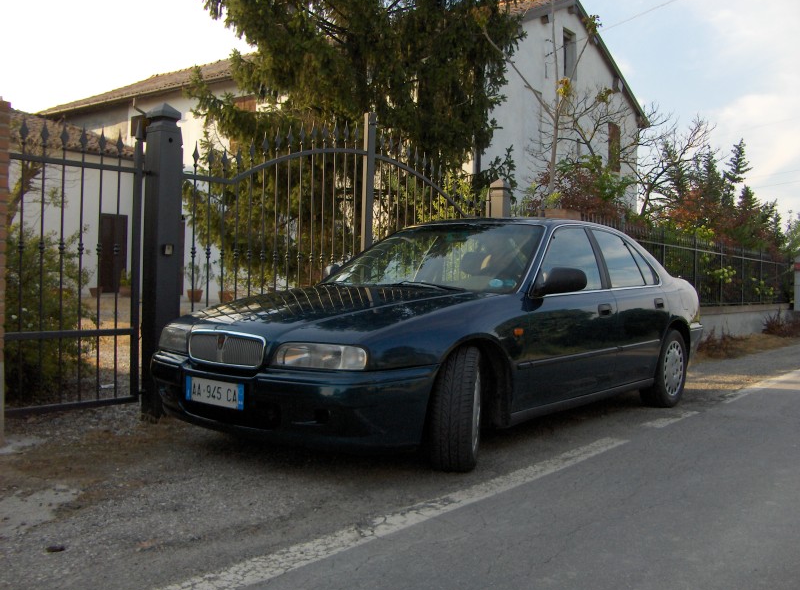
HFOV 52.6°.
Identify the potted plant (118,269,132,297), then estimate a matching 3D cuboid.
[{"bbox_3d":[-7.320,-0.310,21.700,0.460,0.770,0.460,1,2,-11],"label":"potted plant"}]

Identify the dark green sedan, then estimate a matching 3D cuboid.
[{"bbox_3d":[0.580,0.132,5.460,1.750,1.380,4.645,3,2,37],"label":"dark green sedan"}]

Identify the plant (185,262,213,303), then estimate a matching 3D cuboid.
[{"bbox_3d":[-5.120,-0.330,20.500,0.700,1.060,0.660,1,2,-11],"label":"plant"}]

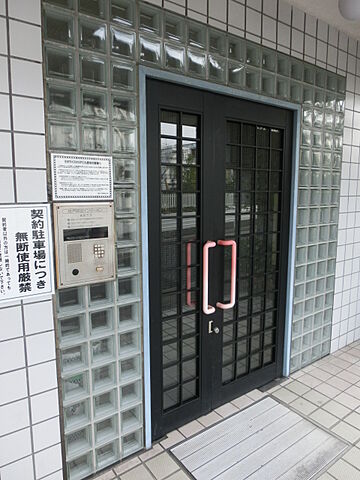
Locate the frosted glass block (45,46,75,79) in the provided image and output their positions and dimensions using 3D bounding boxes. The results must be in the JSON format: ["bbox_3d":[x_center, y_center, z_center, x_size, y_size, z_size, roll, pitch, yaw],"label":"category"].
[{"bbox_3d":[-0.553,-0.788,1.510,0.143,0.144,0.090,-6,10,-35],"label":"frosted glass block"}]

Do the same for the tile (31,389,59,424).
[{"bbox_3d":[-0.648,0.798,1.599,0.128,0.146,0.010,-6,10,-36],"label":"tile"}]

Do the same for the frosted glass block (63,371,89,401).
[{"bbox_3d":[-0.551,0.735,1.712,0.145,0.145,0.090,-6,10,-36],"label":"frosted glass block"}]

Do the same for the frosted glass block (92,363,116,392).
[{"bbox_3d":[-0.426,0.727,1.804,0.145,0.145,0.090,-6,10,-36],"label":"frosted glass block"}]

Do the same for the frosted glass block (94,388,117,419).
[{"bbox_3d":[-0.429,0.896,1.863,0.146,0.146,0.090,-6,10,-35],"label":"frosted glass block"}]

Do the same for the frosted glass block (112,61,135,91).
[{"bbox_3d":[-0.306,-0.818,1.690,0.147,0.147,0.090,-6,10,-35],"label":"frosted glass block"}]

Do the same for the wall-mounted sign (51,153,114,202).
[{"bbox_3d":[-0.459,-0.296,1.589,0.297,0.212,0.010,-6,10,-35],"label":"wall-mounted sign"}]

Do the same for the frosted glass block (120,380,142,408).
[{"bbox_3d":[-0.302,0.869,1.928,0.145,0.145,0.090,-6,10,-35],"label":"frosted glass block"}]

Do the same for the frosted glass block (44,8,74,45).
[{"bbox_3d":[-0.558,-0.953,1.510,0.146,0.146,0.090,-6,10,-35],"label":"frosted glass block"}]

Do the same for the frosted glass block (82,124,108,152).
[{"bbox_3d":[-0.431,-0.500,1.643,0.145,0.145,0.090,-6,10,-35],"label":"frosted glass block"}]

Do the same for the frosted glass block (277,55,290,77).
[{"bbox_3d":[0.695,-1.219,2.350,0.145,0.145,0.090,-6,10,-36],"label":"frosted glass block"}]

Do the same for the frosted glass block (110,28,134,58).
[{"bbox_3d":[-0.304,-0.959,1.649,0.145,0.145,0.090,-6,10,-36],"label":"frosted glass block"}]

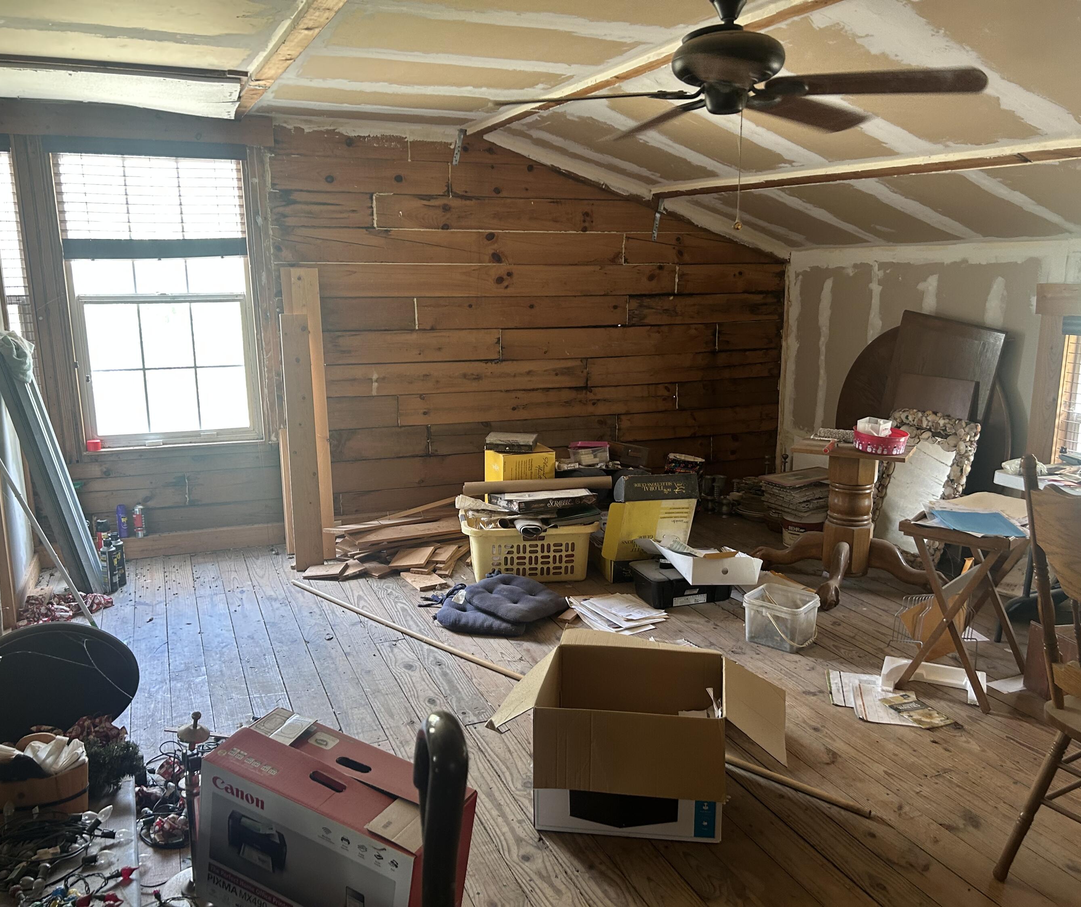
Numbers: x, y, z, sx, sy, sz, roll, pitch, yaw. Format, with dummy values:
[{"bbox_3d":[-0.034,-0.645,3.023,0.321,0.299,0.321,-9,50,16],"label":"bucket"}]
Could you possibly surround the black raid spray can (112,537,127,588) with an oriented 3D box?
[{"bbox_3d":[-2.033,0.518,4.365,0.067,0.250,0.067,-4,12,-19],"label":"black raid spray can"}]

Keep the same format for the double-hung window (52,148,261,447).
[{"bbox_3d":[-1.958,-0.784,4.722,0.898,1.519,0.100,-4,12,-19],"label":"double-hung window"}]

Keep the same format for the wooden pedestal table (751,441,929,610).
[{"bbox_3d":[1.552,0.298,4.547,0.714,0.659,0.714,-5,13,-22],"label":"wooden pedestal table"}]

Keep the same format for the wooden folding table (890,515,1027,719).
[{"bbox_3d":[1.547,0.526,3.296,0.365,0.620,0.470,9,15,40],"label":"wooden folding table"}]

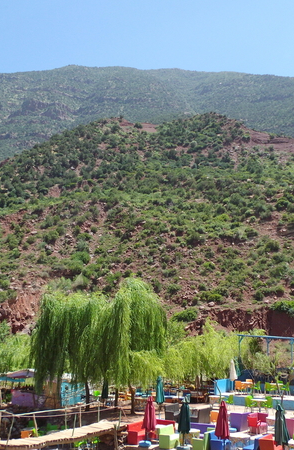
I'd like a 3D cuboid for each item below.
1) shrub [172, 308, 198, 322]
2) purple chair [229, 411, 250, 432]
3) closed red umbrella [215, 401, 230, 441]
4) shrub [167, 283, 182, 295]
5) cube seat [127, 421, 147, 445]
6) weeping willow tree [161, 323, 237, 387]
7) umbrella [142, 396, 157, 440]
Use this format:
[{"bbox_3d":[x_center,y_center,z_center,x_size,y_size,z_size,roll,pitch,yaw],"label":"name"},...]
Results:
[{"bbox_3d":[5.564,13.427,72.000,3.800,2.100,3.200,3,-14,0],"label":"shrub"},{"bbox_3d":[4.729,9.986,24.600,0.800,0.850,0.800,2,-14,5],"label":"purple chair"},{"bbox_3d":[3.197,8.325,20.200,0.600,2.000,0.600,3,-14,0],"label":"closed red umbrella"},{"bbox_3d":[4.647,10.729,82.000,2.300,2.000,2.200,3,-14,0],"label":"shrub"},{"bbox_3d":[-0.321,9.322,21.676,0.620,0.740,1.000,-2,-15,17],"label":"cube seat"},{"bbox_3d":[3.894,9.977,36.000,5.400,5.600,5.000,3,-14,0],"label":"weeping willow tree"},{"bbox_3d":[0.080,8.651,21.553,0.620,2.000,0.620,3,-14,0],"label":"umbrella"}]

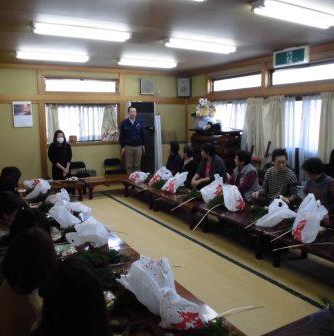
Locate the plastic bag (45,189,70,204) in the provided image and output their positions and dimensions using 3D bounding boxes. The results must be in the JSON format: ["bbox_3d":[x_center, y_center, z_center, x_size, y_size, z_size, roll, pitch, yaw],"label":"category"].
[{"bbox_3d":[-1.501,0.359,4.581,0.280,0.200,0.240,-6,10,-30],"label":"plastic bag"}]

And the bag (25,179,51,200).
[{"bbox_3d":[-1.943,0.314,5.117,0.360,0.280,0.420,-6,10,-31],"label":"bag"}]

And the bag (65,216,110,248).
[{"bbox_3d":[-0.725,0.579,3.092,0.330,0.200,0.260,-6,10,-30],"label":"bag"}]

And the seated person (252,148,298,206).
[{"bbox_3d":[1.365,0.308,4.170,0.500,1.060,0.620,4,10,30],"label":"seated person"}]

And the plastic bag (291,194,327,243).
[{"bbox_3d":[1.315,0.468,3.117,0.280,0.410,0.220,3,10,27],"label":"plastic bag"}]

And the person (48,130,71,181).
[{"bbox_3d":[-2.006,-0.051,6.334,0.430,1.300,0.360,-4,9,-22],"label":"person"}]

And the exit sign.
[{"bbox_3d":[2.192,-1.933,5.929,0.090,0.270,0.710,-6,10,-30],"label":"exit sign"}]

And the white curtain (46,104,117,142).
[{"bbox_3d":[-1.896,-1.000,7.684,1.660,0.890,0.120,-6,10,-30],"label":"white curtain"}]

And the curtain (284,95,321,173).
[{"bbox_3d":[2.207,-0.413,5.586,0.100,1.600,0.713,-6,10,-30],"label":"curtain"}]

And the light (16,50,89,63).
[{"bbox_3d":[-1.916,-1.946,5.814,1.240,0.110,0.240,-6,10,-30],"label":"light"}]

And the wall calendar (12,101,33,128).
[{"bbox_3d":[-2.971,-1.103,6.929,0.370,0.540,0.015,-6,10,-31],"label":"wall calendar"}]

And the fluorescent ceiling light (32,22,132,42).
[{"bbox_3d":[-1.074,-1.674,4.272,1.230,0.100,0.220,-6,10,-30],"label":"fluorescent ceiling light"}]

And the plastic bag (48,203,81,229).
[{"bbox_3d":[-1.156,0.531,3.835,0.360,0.220,0.420,-6,10,-31],"label":"plastic bag"}]

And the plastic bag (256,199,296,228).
[{"bbox_3d":[1.155,0.484,3.581,0.370,0.230,0.260,-6,10,-30],"label":"plastic bag"}]

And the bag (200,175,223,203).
[{"bbox_3d":[0.582,0.267,4.528,0.330,0.350,0.240,0,9,8],"label":"bag"}]

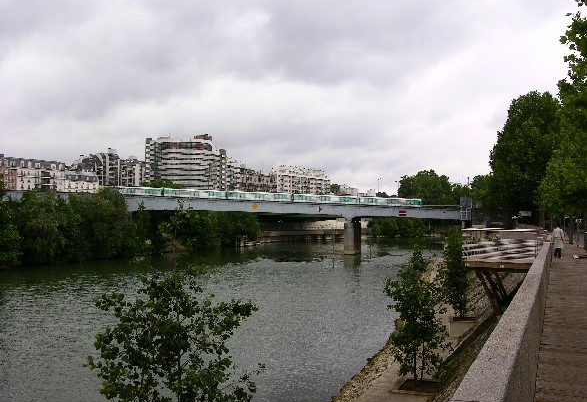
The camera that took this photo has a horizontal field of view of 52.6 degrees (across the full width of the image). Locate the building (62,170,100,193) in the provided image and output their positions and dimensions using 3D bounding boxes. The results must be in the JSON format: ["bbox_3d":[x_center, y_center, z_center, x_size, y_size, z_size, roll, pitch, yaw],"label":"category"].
[{"bbox_3d":[-92.638,-2.709,259.300,16.000,21.500,12.500,2,-3,-35],"label":"building"}]

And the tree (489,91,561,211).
[{"bbox_3d":[29.924,-4.739,75.240,10.500,18.700,10.500,0,-2,0],"label":"tree"}]

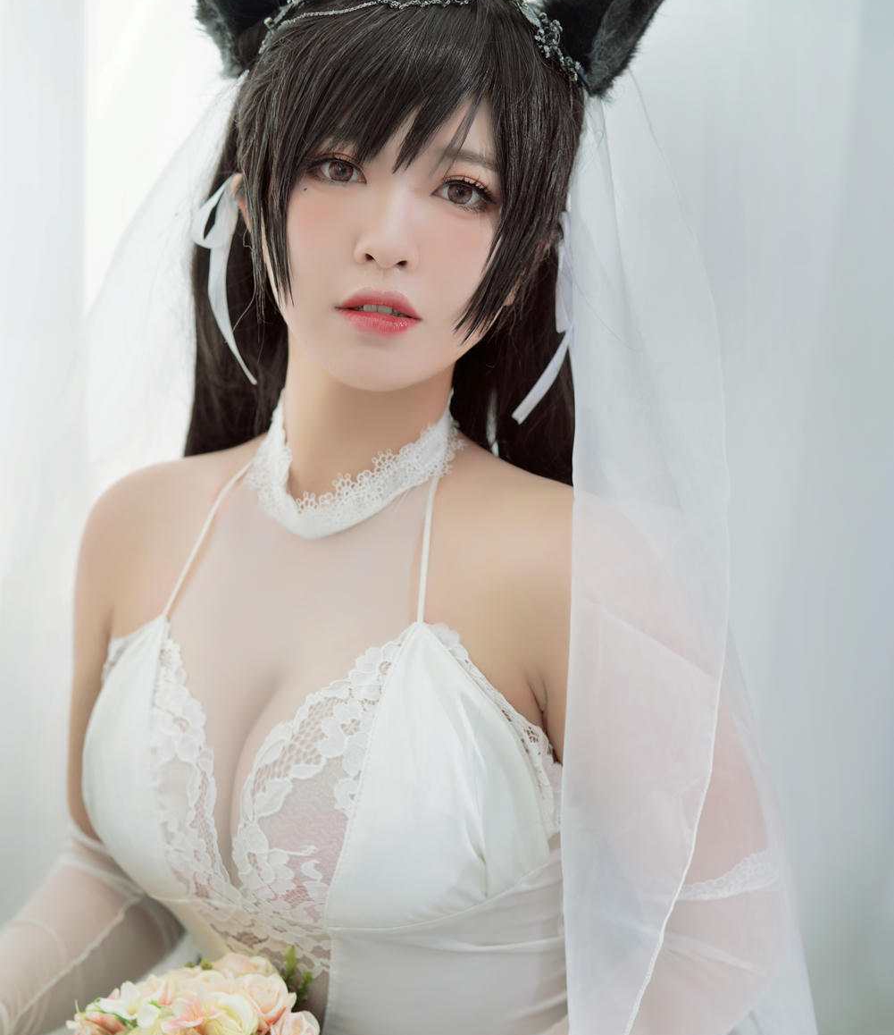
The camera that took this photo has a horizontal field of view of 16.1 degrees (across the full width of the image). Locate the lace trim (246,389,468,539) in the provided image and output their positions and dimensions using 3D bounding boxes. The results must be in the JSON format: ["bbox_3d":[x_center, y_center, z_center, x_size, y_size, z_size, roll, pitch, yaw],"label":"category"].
[{"bbox_3d":[-0.047,-0.030,1.660,0.117,0.065,0.115,0,11,0],"label":"lace trim"}]

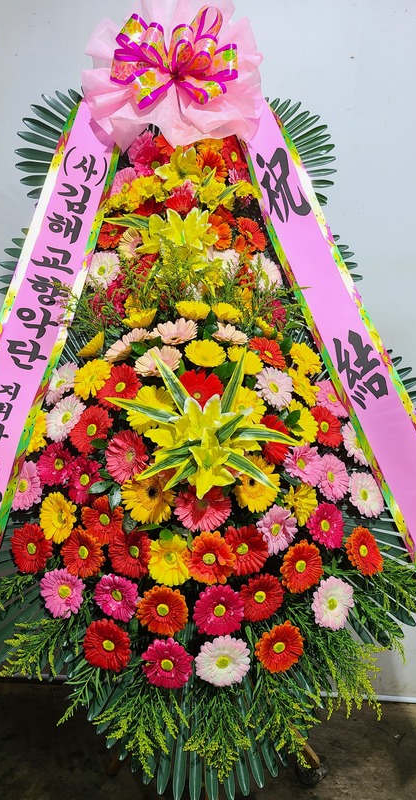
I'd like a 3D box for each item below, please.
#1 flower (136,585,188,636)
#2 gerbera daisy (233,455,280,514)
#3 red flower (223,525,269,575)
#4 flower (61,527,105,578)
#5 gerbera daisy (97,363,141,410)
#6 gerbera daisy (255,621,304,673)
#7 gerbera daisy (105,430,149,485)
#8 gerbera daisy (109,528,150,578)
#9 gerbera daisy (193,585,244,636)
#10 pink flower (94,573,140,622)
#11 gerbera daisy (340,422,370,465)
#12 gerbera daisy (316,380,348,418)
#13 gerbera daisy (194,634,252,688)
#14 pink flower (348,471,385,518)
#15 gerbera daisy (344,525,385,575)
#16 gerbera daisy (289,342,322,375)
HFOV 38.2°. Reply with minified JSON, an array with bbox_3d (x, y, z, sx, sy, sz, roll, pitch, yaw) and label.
[{"bbox_3d":[-0.097,0.448,1.280,0.110,0.110,0.036,0,-19,0],"label":"flower"},{"bbox_3d":[0.093,0.167,1.199,0.113,0.113,0.042,-4,1,-22],"label":"gerbera daisy"},{"bbox_3d":[0.081,0.316,1.260,0.107,0.107,0.038,0,-8,-11],"label":"red flower"},{"bbox_3d":[-0.254,0.316,1.249,0.105,0.105,0.042,2,-6,22],"label":"flower"},{"bbox_3d":[-0.190,-0.029,1.290,0.107,0.107,0.037,3,-16,17],"label":"gerbera daisy"},{"bbox_3d":[0.155,0.533,1.300,0.110,0.112,0.036,-2,-16,-13],"label":"gerbera daisy"},{"bbox_3d":[-0.167,0.118,1.230,0.111,0.111,0.040,4,-4,25],"label":"gerbera daisy"},{"bbox_3d":[-0.157,0.318,1.247,0.106,0.106,0.035,5,-5,33],"label":"gerbera daisy"},{"bbox_3d":[0.024,0.438,1.250,0.105,0.105,0.037,1,-12,-1],"label":"gerbera daisy"},{"bbox_3d":[-0.185,0.409,1.249,0.107,0.107,0.035,4,4,28],"label":"pink flower"},{"bbox_3d":[0.330,0.100,1.348,0.106,0.106,0.042,-5,-15,-30],"label":"gerbera daisy"},{"bbox_3d":[0.307,-0.001,1.470,0.102,0.104,0.038,-4,-23,-22],"label":"gerbera daisy"},{"bbox_3d":[0.030,0.538,1.240,0.112,0.112,0.038,1,-10,0],"label":"gerbera daisy"},{"bbox_3d":[0.341,0.210,1.309,0.107,0.107,0.035,-7,-25,-42],"label":"pink flower"},{"bbox_3d":[0.336,0.325,1.290,0.105,0.105,0.035,-4,-19,-37],"label":"gerbera daisy"},{"bbox_3d":[0.241,-0.097,1.498,0.101,0.101,0.042,-4,-27,-25],"label":"gerbera daisy"}]

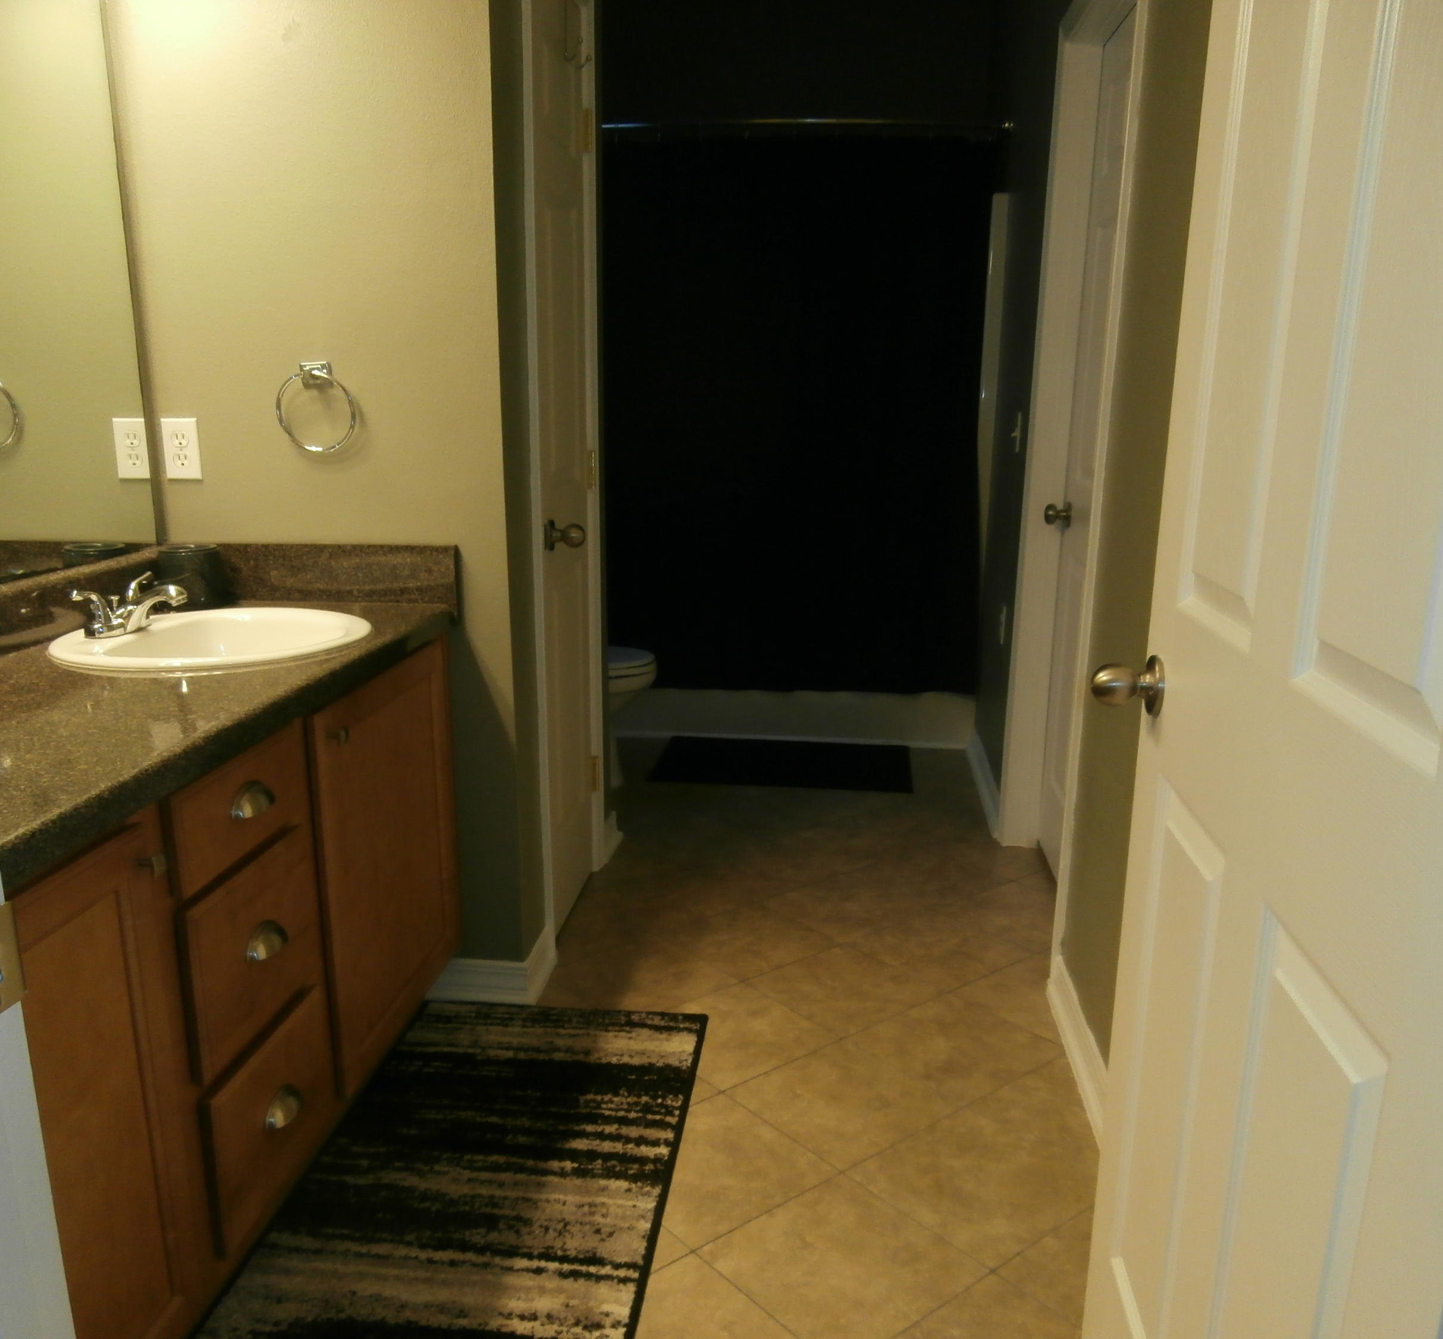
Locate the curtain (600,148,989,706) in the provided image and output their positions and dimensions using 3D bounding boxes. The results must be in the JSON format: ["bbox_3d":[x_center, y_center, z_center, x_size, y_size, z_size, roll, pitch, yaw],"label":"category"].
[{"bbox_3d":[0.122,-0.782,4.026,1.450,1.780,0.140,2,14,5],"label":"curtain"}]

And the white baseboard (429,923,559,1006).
[{"bbox_3d":[-0.486,0.623,2.652,0.225,0.096,0.195,2,14,5],"label":"white baseboard"}]

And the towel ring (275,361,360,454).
[{"bbox_3d":[-0.745,-0.483,2.279,0.147,0.165,0.065,2,14,5],"label":"towel ring"}]

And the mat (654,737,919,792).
[{"bbox_3d":[0.212,0.308,4.128,0.834,0.012,0.486,2,14,5],"label":"mat"}]

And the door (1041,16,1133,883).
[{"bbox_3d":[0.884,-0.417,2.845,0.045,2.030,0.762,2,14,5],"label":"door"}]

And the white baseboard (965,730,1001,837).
[{"bbox_3d":[0.816,0.333,3.890,0.016,0.095,0.820,2,14,5],"label":"white baseboard"}]

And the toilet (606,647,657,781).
[{"bbox_3d":[-0.565,-0.006,3.823,0.740,0.750,0.420,2,14,5],"label":"toilet"}]

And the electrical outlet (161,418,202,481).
[{"bbox_3d":[-1.025,-0.419,2.352,0.071,0.115,0.010,2,14,5],"label":"electrical outlet"}]

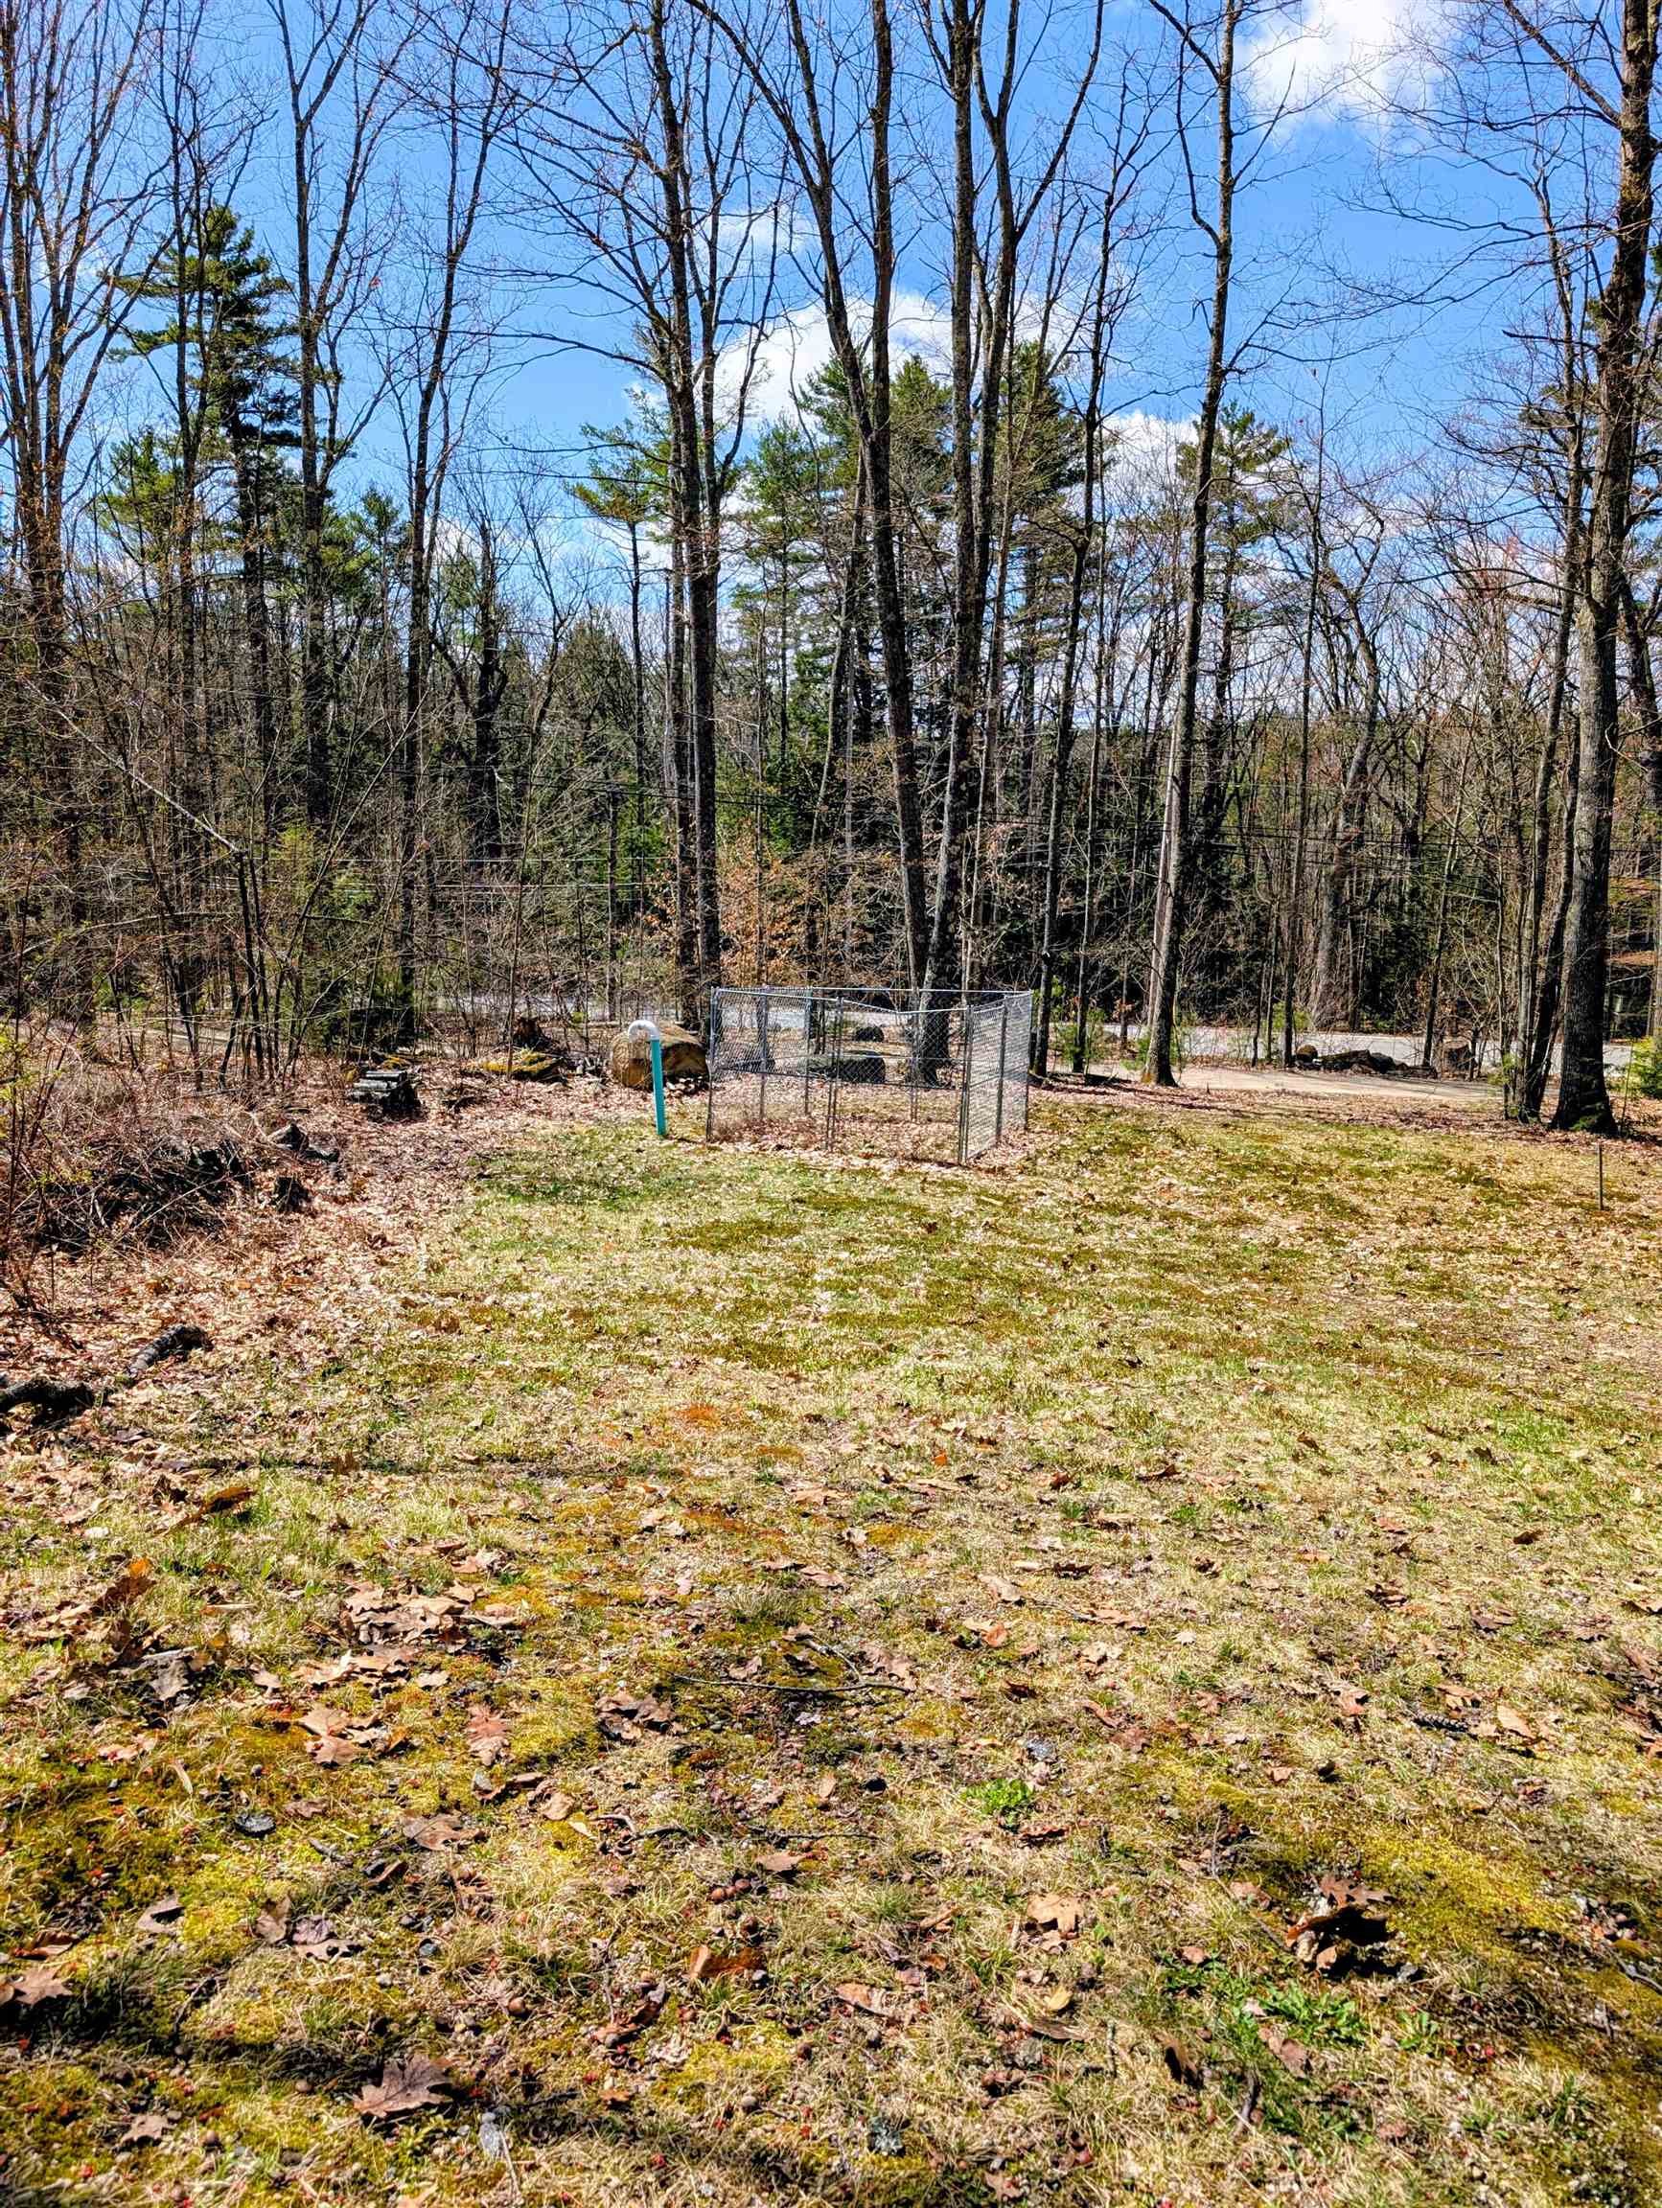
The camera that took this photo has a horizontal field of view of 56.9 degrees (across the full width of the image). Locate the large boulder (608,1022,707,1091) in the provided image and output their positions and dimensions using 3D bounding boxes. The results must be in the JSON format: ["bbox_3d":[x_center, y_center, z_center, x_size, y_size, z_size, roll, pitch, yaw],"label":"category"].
[{"bbox_3d":[-2.664,-0.788,23.900,1.480,1.000,1.250,1,7,-3],"label":"large boulder"}]

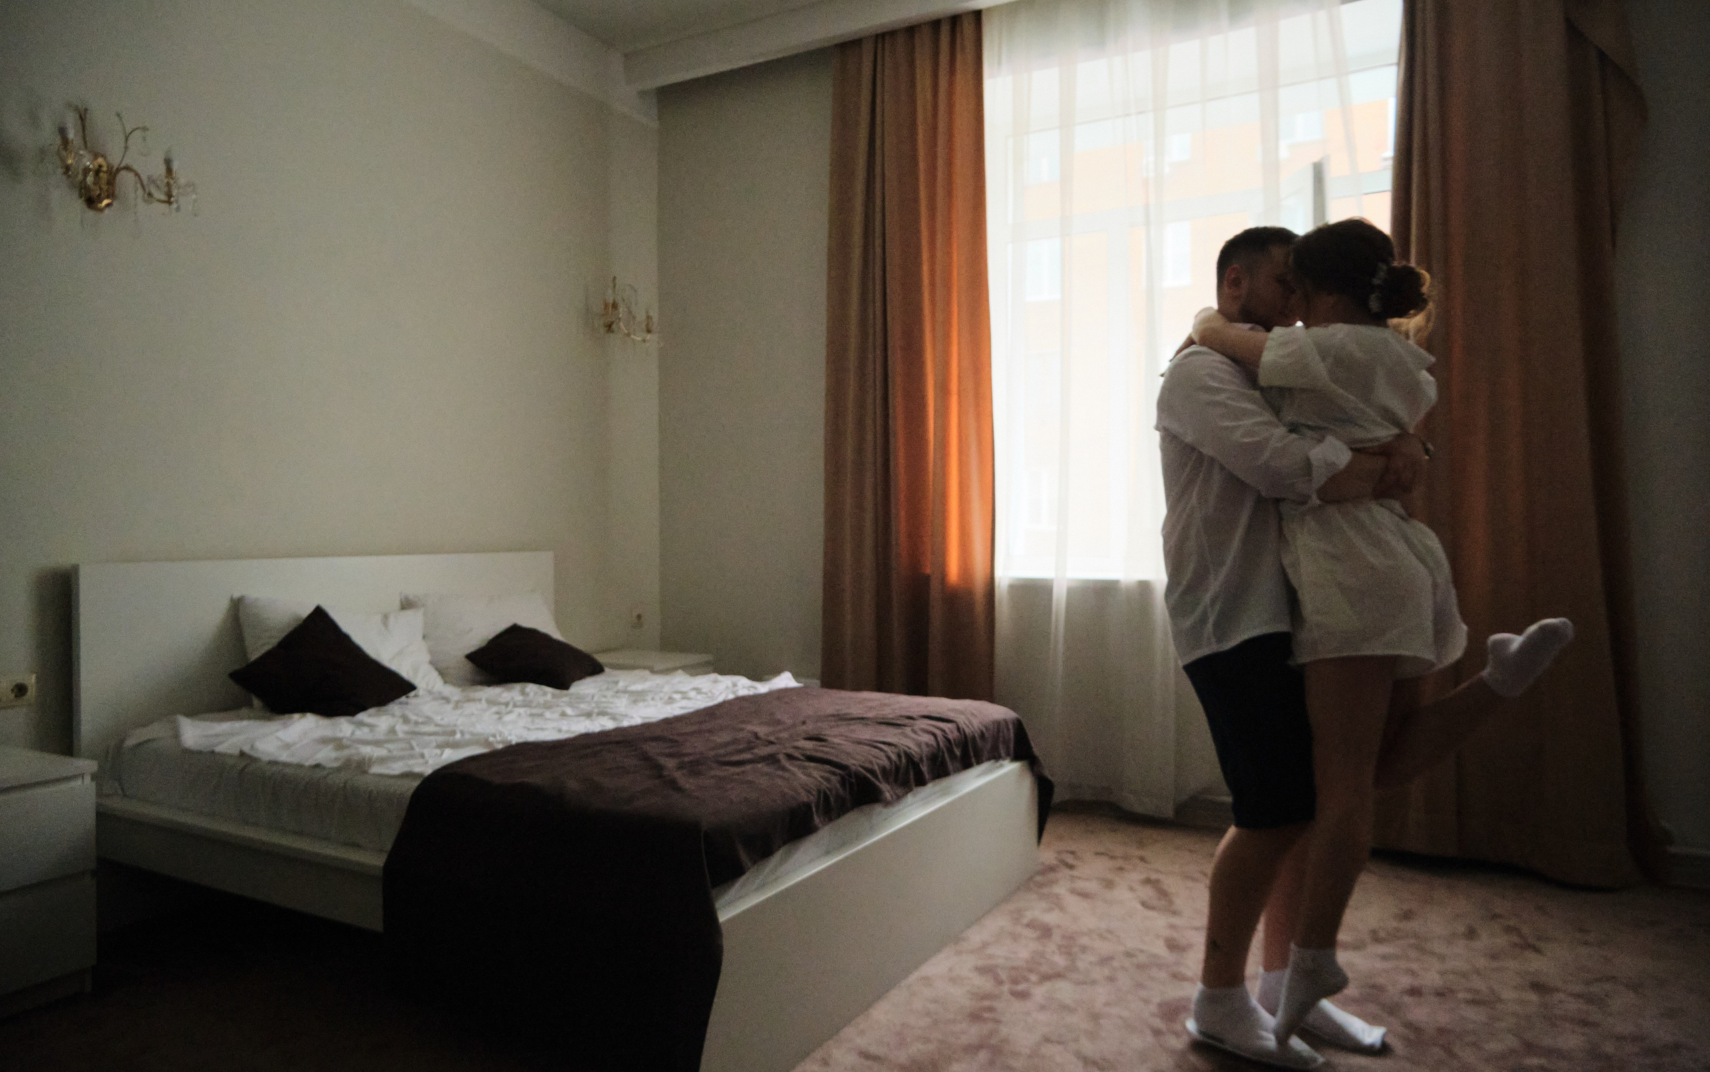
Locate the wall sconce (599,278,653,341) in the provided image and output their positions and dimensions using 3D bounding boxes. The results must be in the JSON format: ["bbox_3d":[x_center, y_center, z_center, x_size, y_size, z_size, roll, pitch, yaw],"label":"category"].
[{"bbox_3d":[-1.026,-1.029,4.884,0.180,0.270,0.330,0,0,29],"label":"wall sconce"}]

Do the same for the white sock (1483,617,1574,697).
[{"bbox_3d":[1.281,0.230,2.080,0.195,0.125,0.090,-24,-15,37],"label":"white sock"}]

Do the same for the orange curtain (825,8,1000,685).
[{"bbox_3d":[0.204,-0.515,4.477,0.770,3.150,0.170,0,0,29],"label":"orange curtain"}]

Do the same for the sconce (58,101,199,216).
[{"bbox_3d":[-2.036,-1.022,3.032,0.180,0.270,0.330,0,0,29],"label":"sconce"}]

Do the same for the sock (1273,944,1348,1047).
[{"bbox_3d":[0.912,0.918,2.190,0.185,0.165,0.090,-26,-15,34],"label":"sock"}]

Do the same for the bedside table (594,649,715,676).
[{"bbox_3d":[-0.937,0.799,4.683,0.480,0.550,0.400,0,0,29],"label":"bedside table"}]

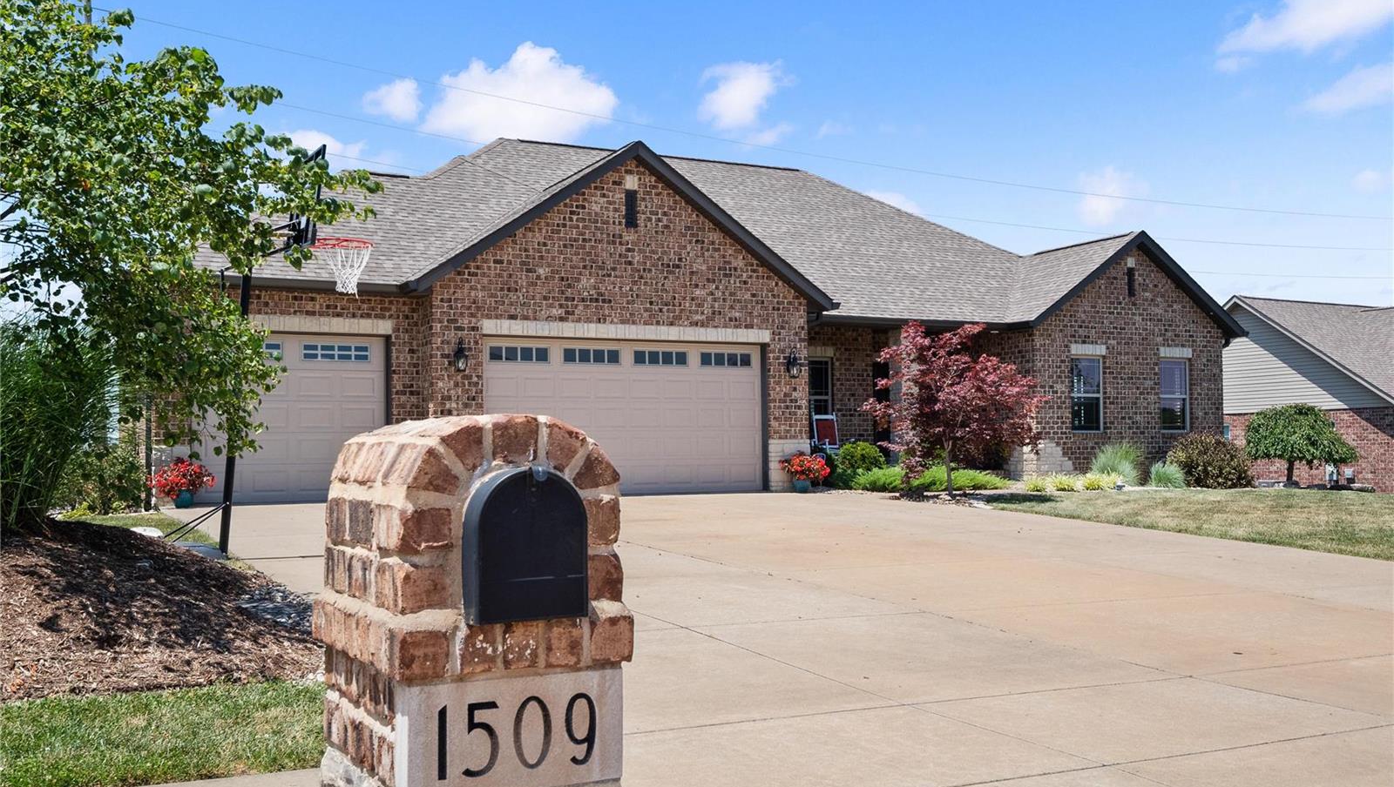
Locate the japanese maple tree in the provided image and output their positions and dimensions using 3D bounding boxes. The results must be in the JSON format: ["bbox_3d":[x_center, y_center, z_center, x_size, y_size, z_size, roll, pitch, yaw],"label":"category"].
[{"bbox_3d":[4.276,0.261,21.800,2.992,2.874,2.900,0,-1,0],"label":"japanese maple tree"}]

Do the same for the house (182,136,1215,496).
[{"bbox_3d":[-0.480,-1.743,28.030,22.200,7.000,13.300,1,-1,-26],"label":"house"}]

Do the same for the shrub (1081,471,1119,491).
[{"bbox_3d":[7.573,1.655,24.700,0.714,0.364,0.600,1,-1,-26],"label":"shrub"}]

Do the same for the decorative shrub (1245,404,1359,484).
[{"bbox_3d":[13.570,1.138,29.600,2.495,1.818,2.443,1,-1,-26],"label":"decorative shrub"}]

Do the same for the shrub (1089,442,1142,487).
[{"bbox_3d":[8.368,1.425,26.300,1.013,0.883,0.992,1,-1,-26],"label":"shrub"}]

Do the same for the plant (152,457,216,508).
[{"bbox_3d":[-6.972,1.211,17.850,0.874,0.702,0.856,1,-1,-26],"label":"plant"}]

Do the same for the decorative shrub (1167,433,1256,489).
[{"bbox_3d":[10.223,1.354,26.200,1.682,1.094,1.648,1,-1,-26],"label":"decorative shrub"}]

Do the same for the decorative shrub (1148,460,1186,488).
[{"bbox_3d":[9.248,1.596,25.900,0.748,0.530,0.733,1,-1,-26],"label":"decorative shrub"}]

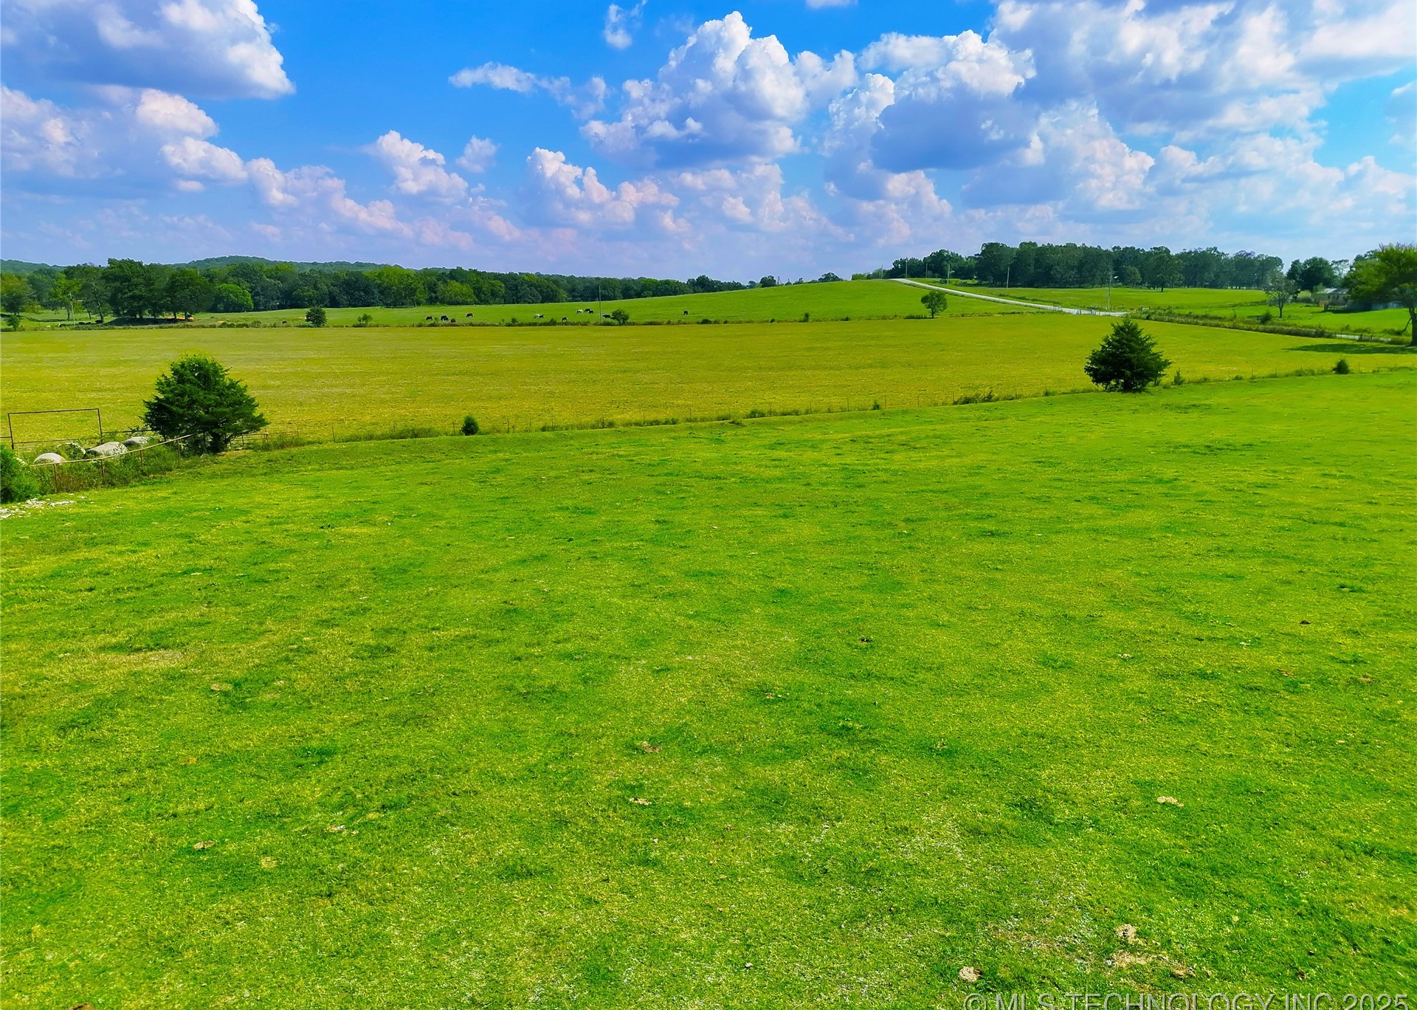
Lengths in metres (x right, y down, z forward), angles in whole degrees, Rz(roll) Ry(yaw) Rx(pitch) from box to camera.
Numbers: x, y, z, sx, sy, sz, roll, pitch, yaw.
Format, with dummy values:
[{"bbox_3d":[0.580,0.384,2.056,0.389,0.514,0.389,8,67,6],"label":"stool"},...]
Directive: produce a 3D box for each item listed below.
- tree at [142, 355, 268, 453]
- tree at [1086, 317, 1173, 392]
[{"bbox_3d":[-30.647,-6.147,59.600,6.860,5.850,6.650,-6,14,-27],"label":"tree"},{"bbox_3d":[40.411,-14.428,93.995,7.740,6.920,7.510,5,14,22],"label":"tree"}]

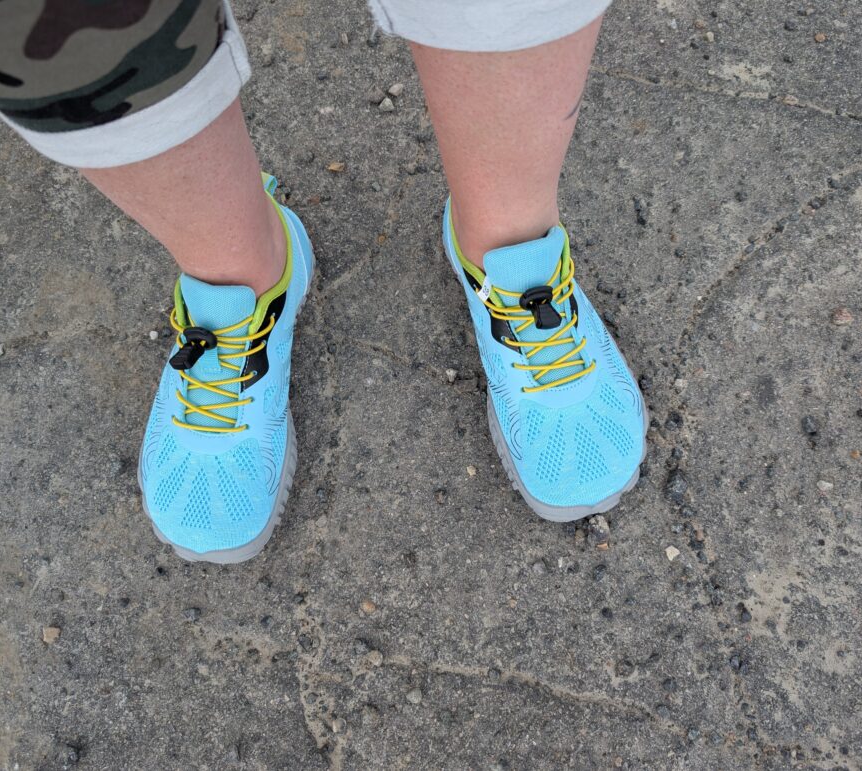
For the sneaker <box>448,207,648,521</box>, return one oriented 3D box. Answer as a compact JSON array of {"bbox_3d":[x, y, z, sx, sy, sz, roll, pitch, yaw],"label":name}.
[{"bbox_3d":[0.071,-0.040,0.469,0.103,0.090,0.258,-15,71,-5],"label":"sneaker"}]

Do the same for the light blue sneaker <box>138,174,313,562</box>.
[{"bbox_3d":[-0.131,-0.018,0.462,0.103,0.090,0.258,4,70,2],"label":"light blue sneaker"}]

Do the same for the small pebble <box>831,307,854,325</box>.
[{"bbox_3d":[0.298,-0.050,0.515,0.017,0.008,0.015,0,70,0],"label":"small pebble"}]

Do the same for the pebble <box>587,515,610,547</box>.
[{"bbox_3d":[0.109,0.094,0.461,0.015,0.013,0.021,0,70,0],"label":"pebble"}]

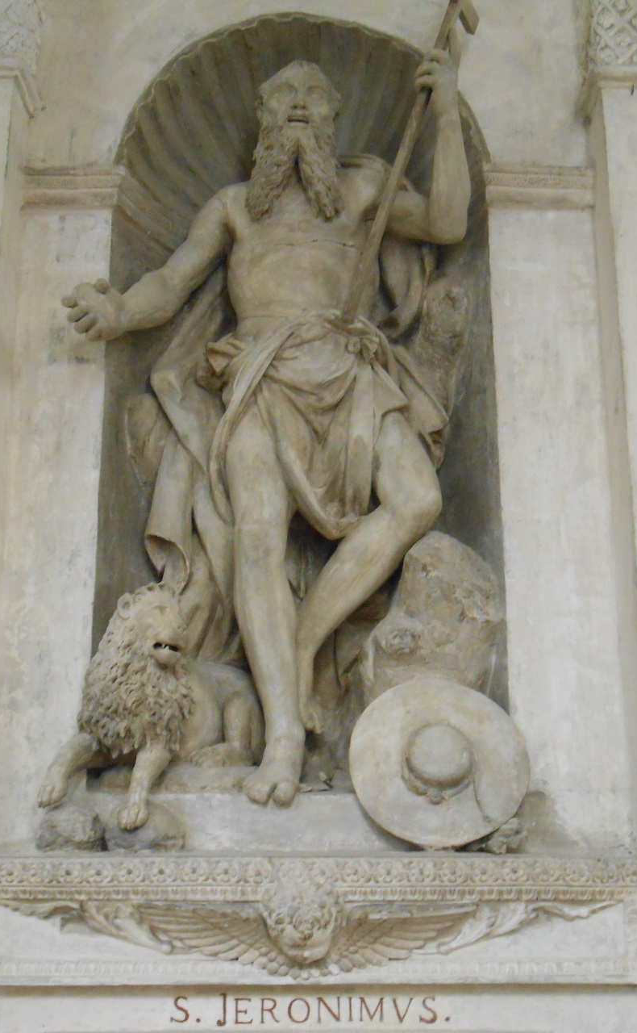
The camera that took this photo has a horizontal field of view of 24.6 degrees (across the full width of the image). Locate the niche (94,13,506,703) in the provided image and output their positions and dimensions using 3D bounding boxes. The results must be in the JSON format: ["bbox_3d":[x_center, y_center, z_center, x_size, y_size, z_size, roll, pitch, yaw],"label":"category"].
[{"bbox_3d":[-0.045,-0.324,4.026,1.010,2.190,0.470,0,-19,0],"label":"niche"}]

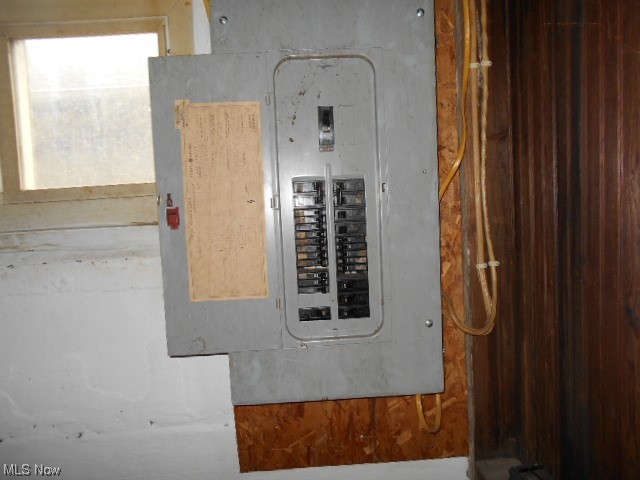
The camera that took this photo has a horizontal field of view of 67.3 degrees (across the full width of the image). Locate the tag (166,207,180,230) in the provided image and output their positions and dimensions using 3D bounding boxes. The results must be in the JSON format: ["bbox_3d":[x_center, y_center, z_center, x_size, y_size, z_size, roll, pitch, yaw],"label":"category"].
[{"bbox_3d":[-0.260,-0.038,0.852,0.024,0.041,0.008,-3,4,-2],"label":"tag"}]

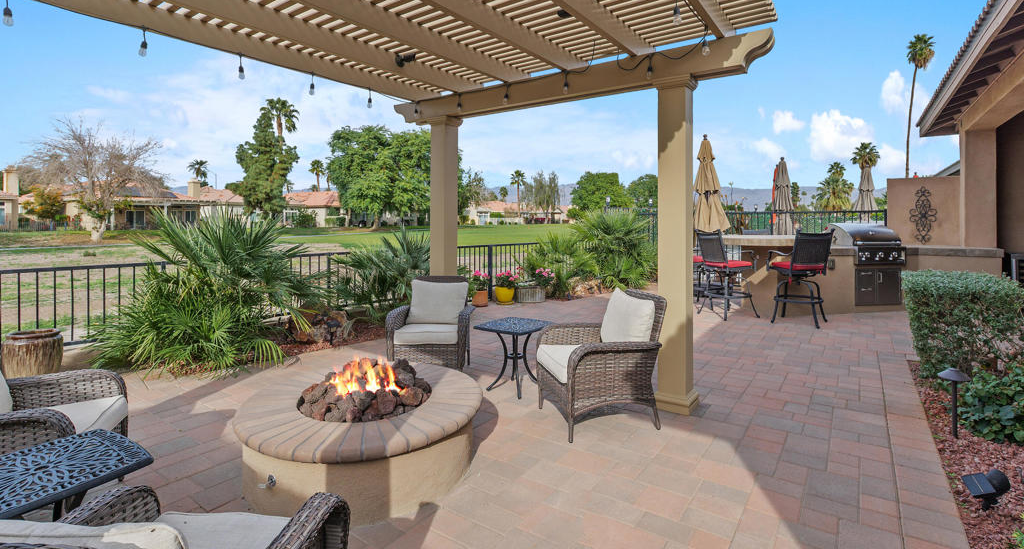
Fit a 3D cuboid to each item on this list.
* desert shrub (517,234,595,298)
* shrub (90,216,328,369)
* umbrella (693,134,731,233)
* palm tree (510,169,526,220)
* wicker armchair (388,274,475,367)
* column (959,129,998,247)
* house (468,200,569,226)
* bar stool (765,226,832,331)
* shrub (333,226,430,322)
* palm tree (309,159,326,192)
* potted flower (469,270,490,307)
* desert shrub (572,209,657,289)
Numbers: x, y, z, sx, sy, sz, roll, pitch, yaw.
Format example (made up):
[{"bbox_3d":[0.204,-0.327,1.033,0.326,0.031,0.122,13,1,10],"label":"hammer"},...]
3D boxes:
[{"bbox_3d":[0.750,-0.177,7.500,1.200,1.080,1.100,0,4,0],"label":"desert shrub"},{"bbox_3d":[-3.169,0.068,4.761,2.150,1.400,1.750,-3,6,-30],"label":"shrub"},{"bbox_3d":[3.100,-0.866,7.100,0.560,2.580,0.560,0,4,0],"label":"umbrella"},{"bbox_3d":[1.257,-14.889,88.000,3.000,10.600,3.000,0,4,0],"label":"palm tree"},{"bbox_3d":[-0.690,0.468,3.970,0.680,0.860,0.740,0,4,5],"label":"wicker armchair"},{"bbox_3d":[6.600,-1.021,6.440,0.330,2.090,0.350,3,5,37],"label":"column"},{"bbox_3d":[1.184,-13.351,98.000,22.000,5.400,13.000,-1,5,-15],"label":"house"},{"bbox_3d":[3.700,0.030,5.850,0.580,1.200,0.620,0,5,-5],"label":"bar stool"},{"bbox_3d":[-1.680,-0.050,6.100,1.350,1.250,1.200,0,4,0],"label":"shrub"},{"bbox_3d":[-40.601,-17.535,95.000,3.600,13.000,3.600,0,5,0],"label":"palm tree"},{"bbox_3d":[-0.470,0.189,6.800,0.320,0.560,0.320,0,4,0],"label":"potted flower"},{"bbox_3d":[1.933,-0.519,8.500,1.520,1.460,1.380,0,4,0],"label":"desert shrub"}]

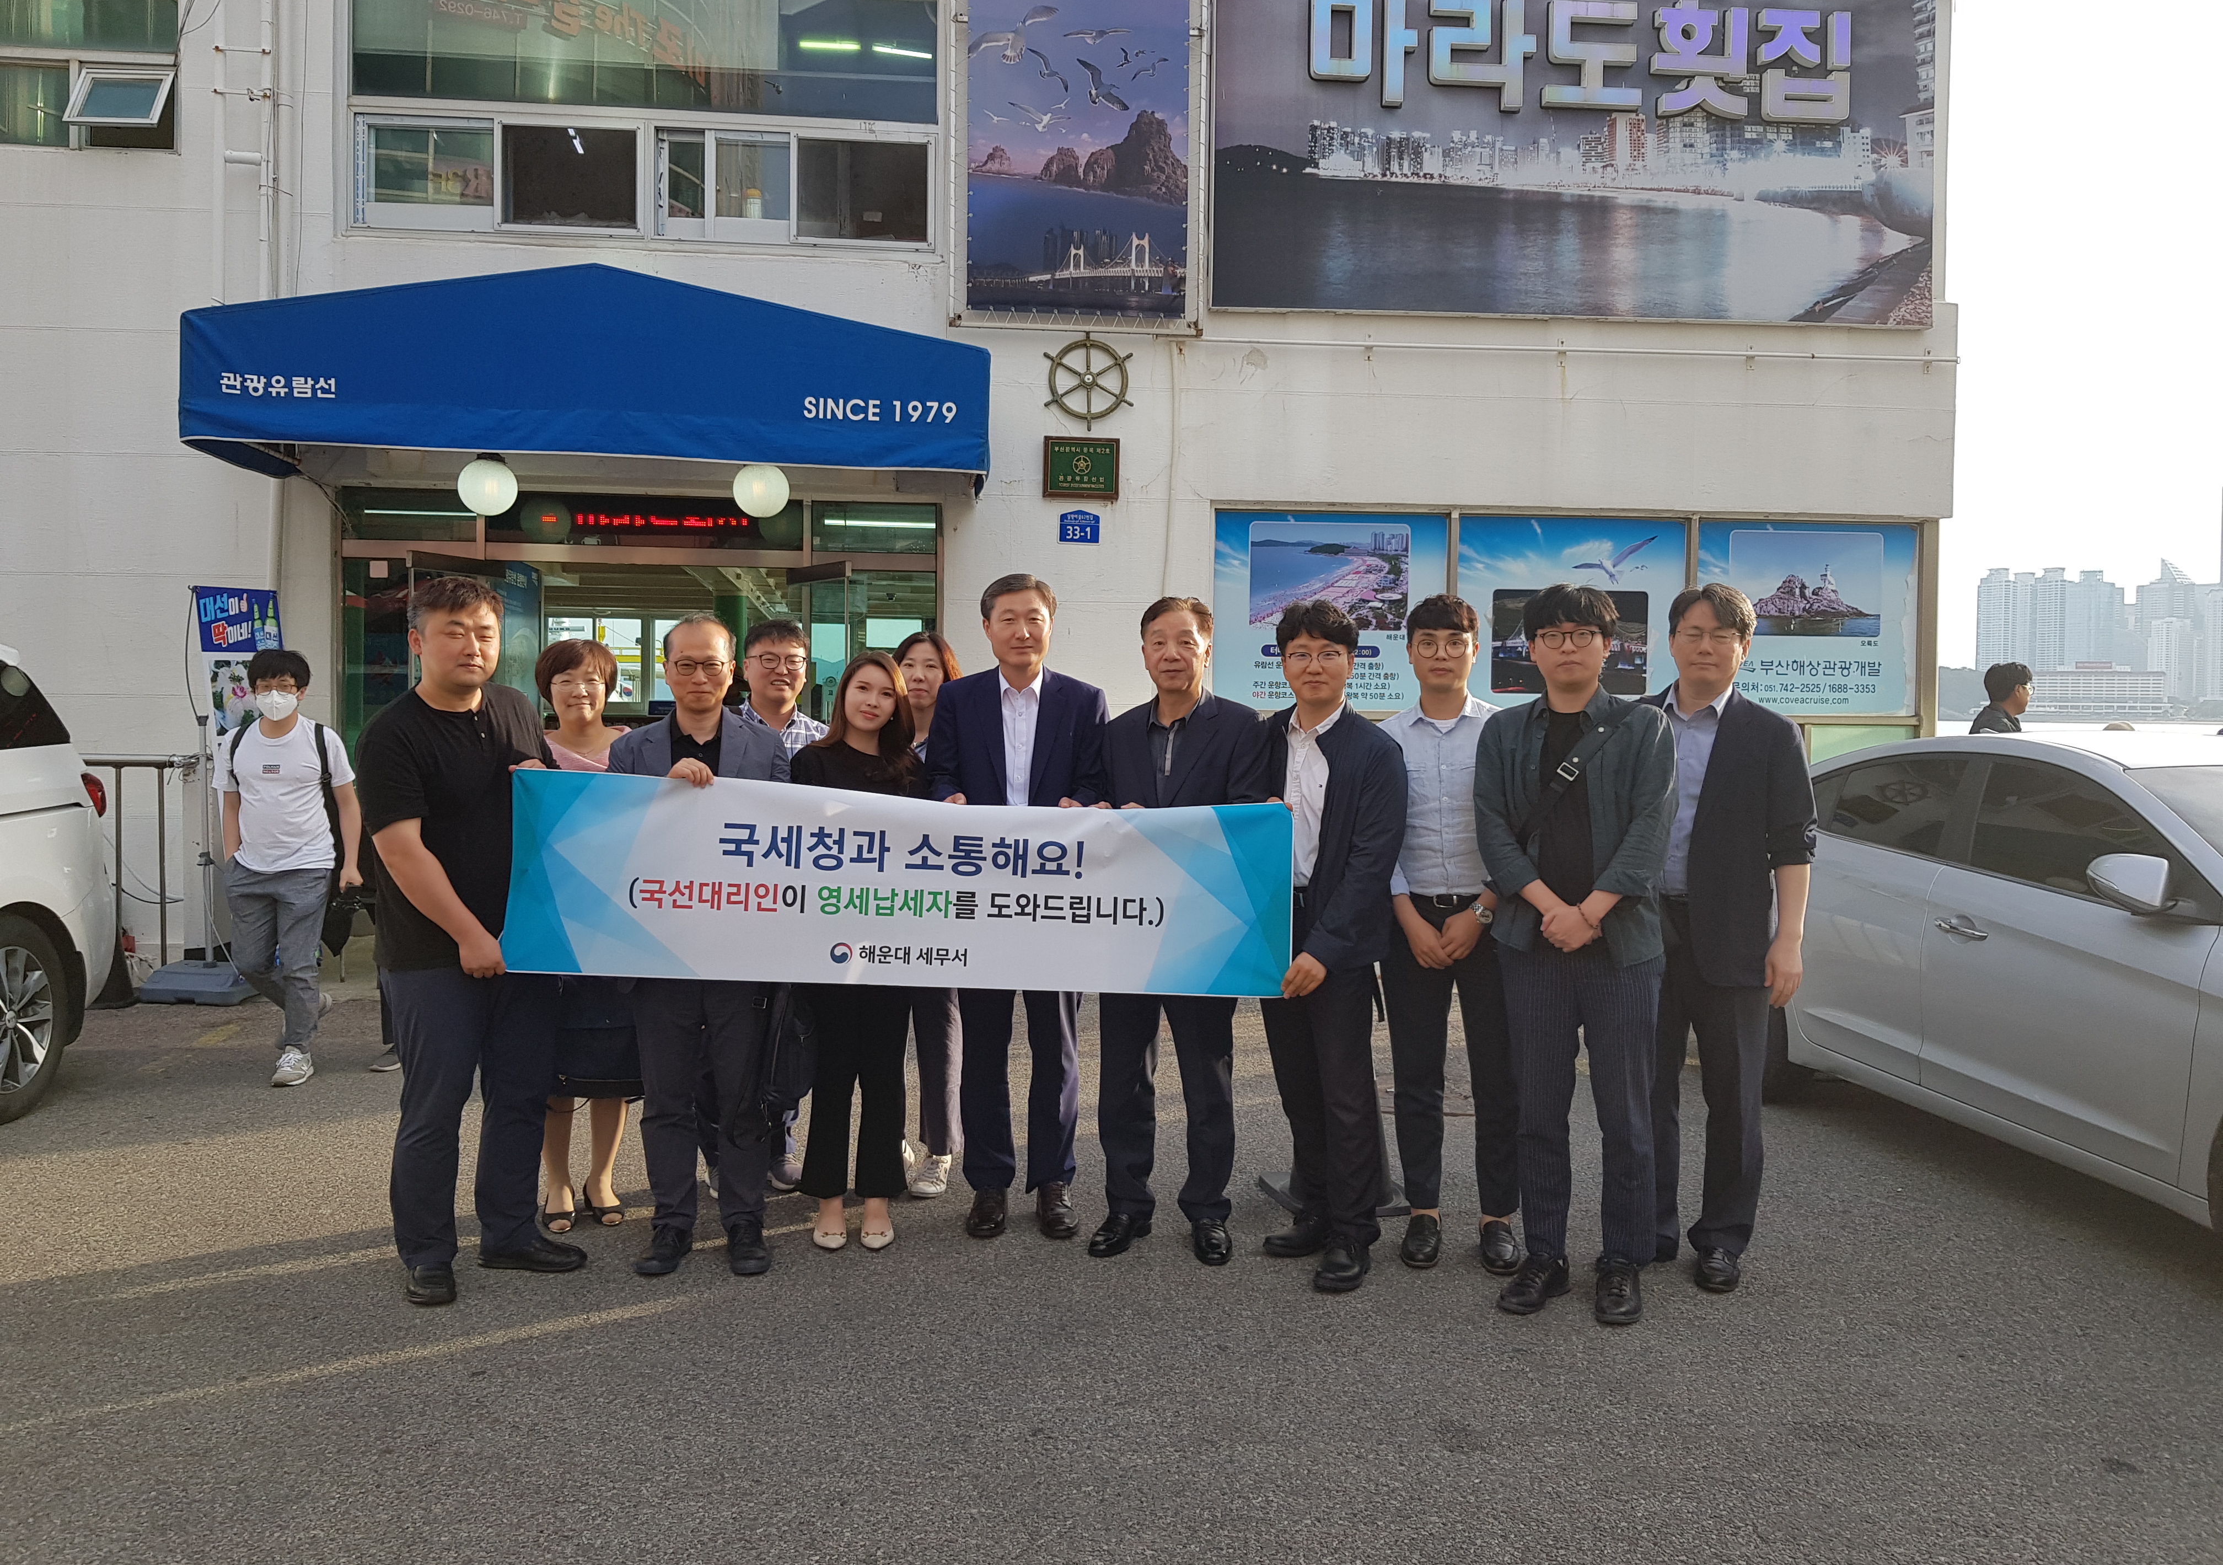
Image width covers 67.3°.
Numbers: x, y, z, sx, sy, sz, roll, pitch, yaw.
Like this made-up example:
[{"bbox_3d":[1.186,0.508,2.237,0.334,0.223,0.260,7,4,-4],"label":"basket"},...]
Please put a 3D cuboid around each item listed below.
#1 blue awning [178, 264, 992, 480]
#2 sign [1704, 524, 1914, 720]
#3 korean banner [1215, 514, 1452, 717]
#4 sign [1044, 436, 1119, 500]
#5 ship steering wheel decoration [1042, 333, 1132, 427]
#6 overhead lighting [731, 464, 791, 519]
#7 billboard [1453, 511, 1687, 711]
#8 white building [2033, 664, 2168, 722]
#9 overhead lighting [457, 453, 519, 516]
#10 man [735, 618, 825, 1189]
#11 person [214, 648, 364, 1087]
[{"bbox_3d":[-2.584,-2.079,8.782,3.827,0.918,1.350,0,2,-7],"label":"blue awning"},{"bbox_3d":[4.328,-1.018,10.386,1.434,1.204,0.040,0,2,-7],"label":"sign"},{"bbox_3d":[1.326,-1.021,10.039,1.457,1.200,0.040,0,2,-7],"label":"korean banner"},{"bbox_3d":[-0.176,-1.826,9.731,0.442,0.354,0.040,0,2,-7],"label":"sign"},{"bbox_3d":[-0.131,-2.337,9.684,0.522,0.577,0.080,0,2,-7],"label":"ship steering wheel decoration"},{"bbox_3d":[-1.875,-1.583,8.960,0.295,0.335,0.295,0,2,-7],"label":"overhead lighting"},{"bbox_3d":[2.825,-1.028,10.212,1.480,1.178,0.040,0,2,-7],"label":"billboard"},{"bbox_3d":[836.728,-78.282,1435.000,121.115,45.787,30.000,0,2,0],"label":"white building"},{"bbox_3d":[-3.281,-1.567,8.798,0.295,0.335,0.295,0,2,-7],"label":"overhead lighting"},{"bbox_3d":[-1.053,0.359,5.213,0.500,1.738,0.360,0,2,-7],"label":"man"},{"bbox_3d":[-3.219,0.313,6.665,0.530,1.682,0.500,0,2,-12],"label":"person"}]

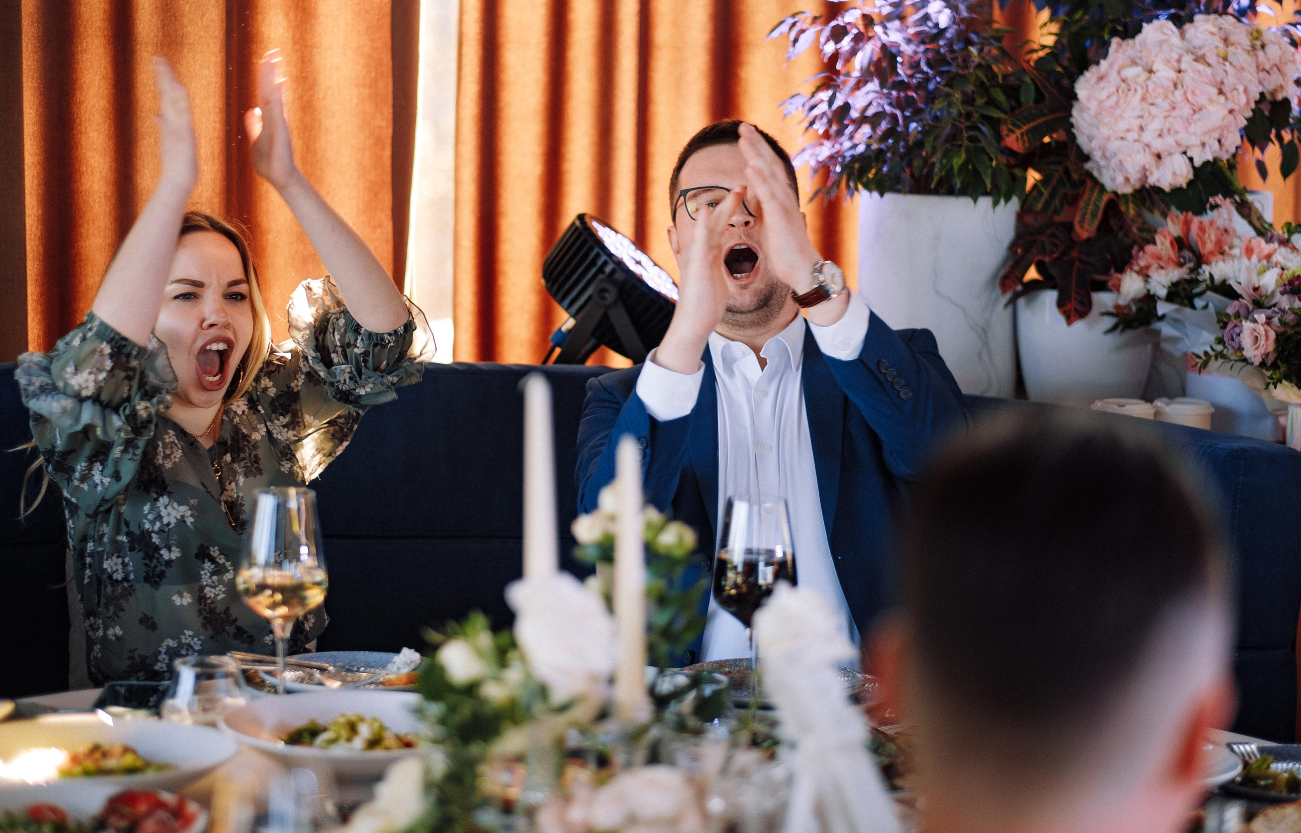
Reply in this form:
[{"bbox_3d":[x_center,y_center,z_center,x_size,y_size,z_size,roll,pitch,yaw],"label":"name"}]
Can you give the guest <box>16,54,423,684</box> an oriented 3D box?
[{"bbox_3d":[-0.489,0.278,3.496,0.500,1.390,0.800,0,8,-6],"label":"guest"}]

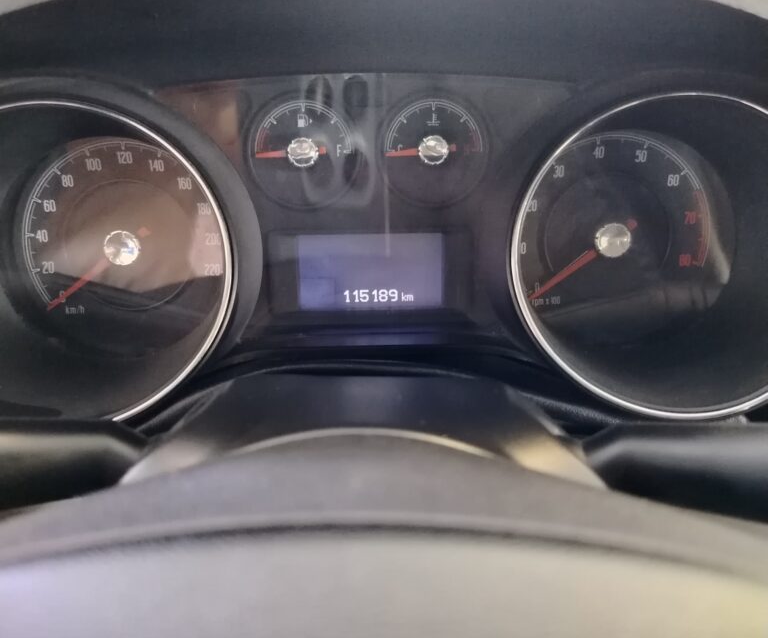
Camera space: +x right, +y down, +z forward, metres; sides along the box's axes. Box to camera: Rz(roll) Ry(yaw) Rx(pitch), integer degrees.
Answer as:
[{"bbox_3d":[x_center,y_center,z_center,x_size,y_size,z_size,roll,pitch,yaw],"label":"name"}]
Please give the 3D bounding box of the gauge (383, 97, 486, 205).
[{"bbox_3d":[0.021,-0.070,0.298,0.044,0.044,0.013,0,12,0],"label":"gauge"}]

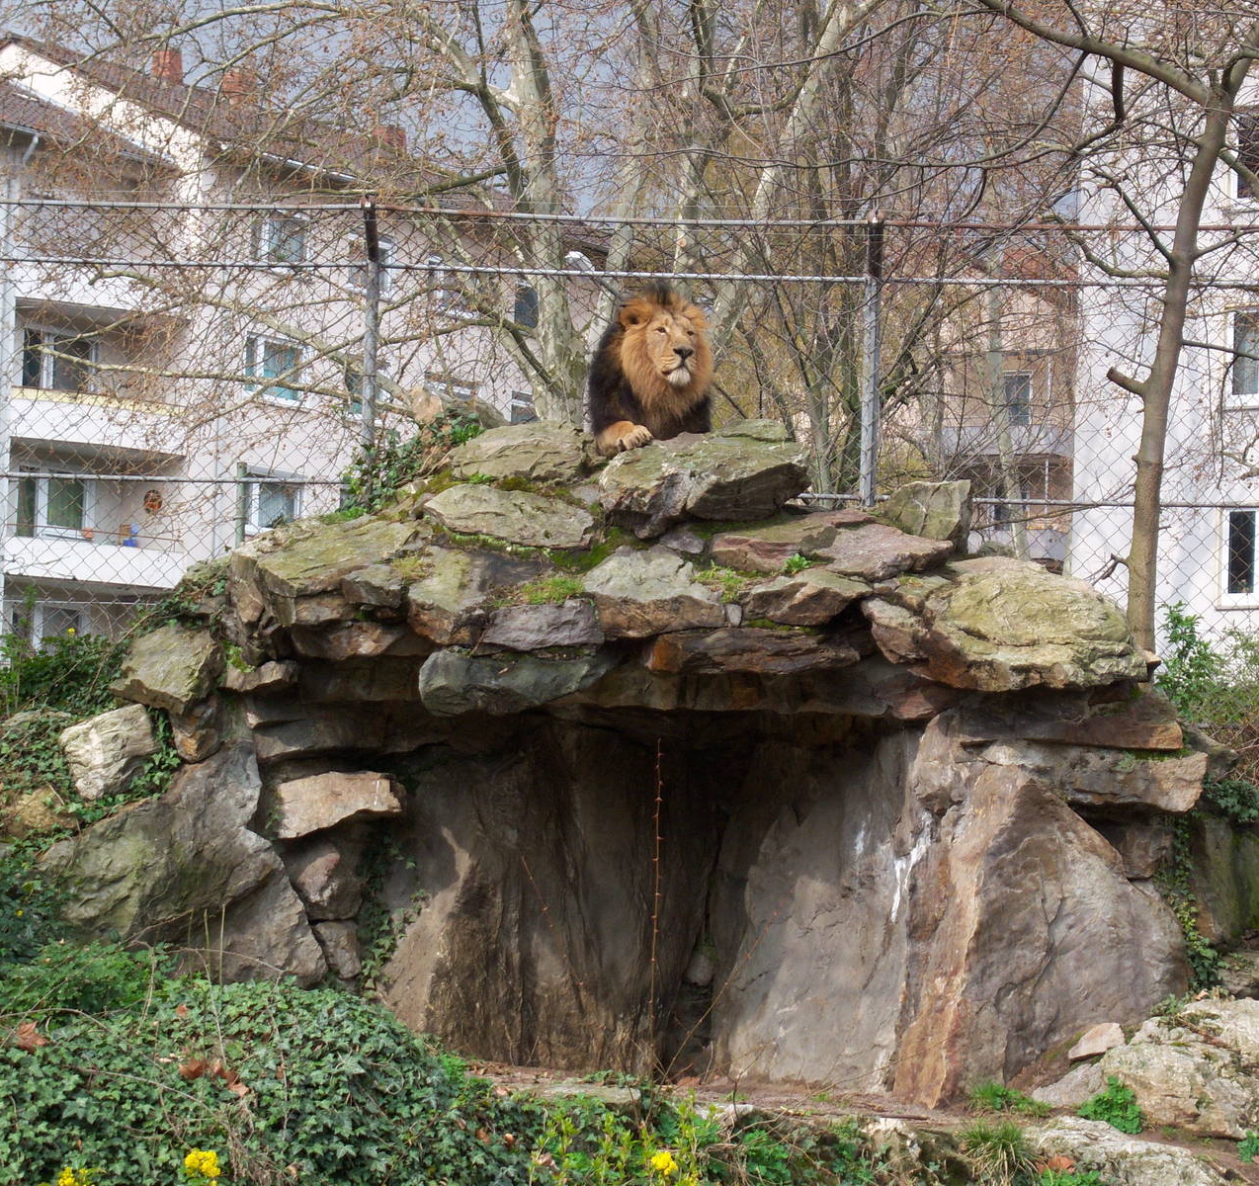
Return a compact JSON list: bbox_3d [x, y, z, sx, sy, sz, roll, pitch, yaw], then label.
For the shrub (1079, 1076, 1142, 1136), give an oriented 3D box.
[{"bbox_3d":[1.792,1.914,18.400,0.245,0.215,0.220,1,-3,0],"label":"shrub"}]

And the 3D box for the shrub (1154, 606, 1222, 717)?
[{"bbox_3d":[2.606,0.308,23.000,0.330,0.530,0.320,1,-3,0],"label":"shrub"}]

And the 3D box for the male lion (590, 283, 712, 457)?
[{"bbox_3d":[0.080,-0.994,22.000,0.620,0.780,1.500,2,-3,-13],"label":"male lion"}]

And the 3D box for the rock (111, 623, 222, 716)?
[{"bbox_3d":[-1.932,0.320,20.600,0.460,0.380,0.420,1,-3,11],"label":"rock"}]

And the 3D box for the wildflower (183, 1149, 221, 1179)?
[{"bbox_3d":[-1.241,1.656,14.300,0.110,0.090,0.100,1,-3,0],"label":"wildflower"}]

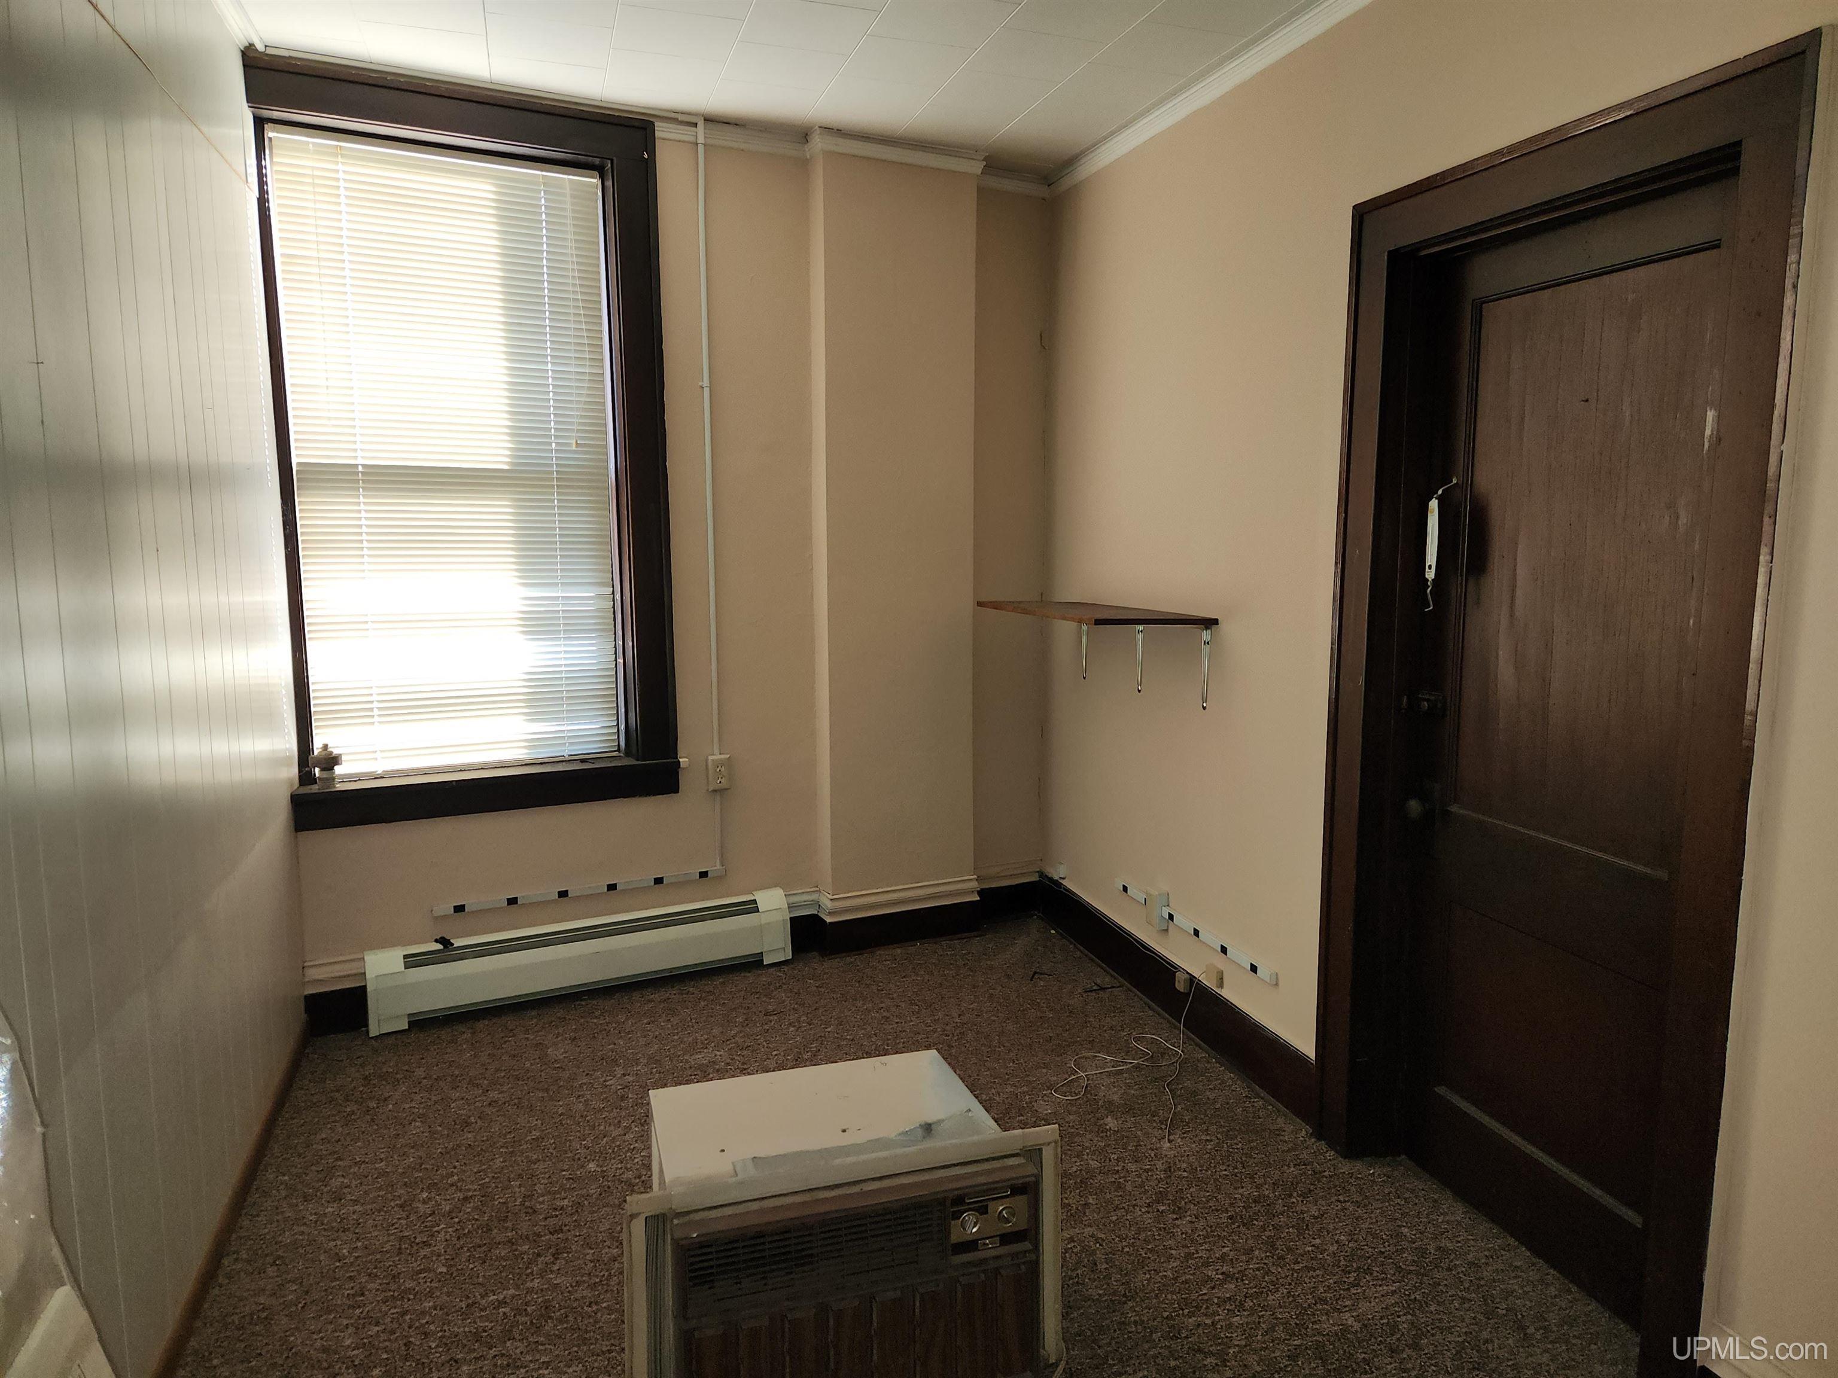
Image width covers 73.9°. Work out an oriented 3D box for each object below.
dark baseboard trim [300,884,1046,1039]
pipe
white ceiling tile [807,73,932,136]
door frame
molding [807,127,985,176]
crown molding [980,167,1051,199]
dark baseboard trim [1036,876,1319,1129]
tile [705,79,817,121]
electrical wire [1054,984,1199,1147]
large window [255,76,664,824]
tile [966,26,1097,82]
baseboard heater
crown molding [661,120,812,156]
[{"bbox_3d":[-0.647,0.883,4.082,2.522,0.140,0.100,-4,9,-27],"label":"dark baseboard trim"},{"bbox_3d":[-0.671,-0.571,3.903,0.022,2.371,0.022,-4,9,-27],"label":"pipe"},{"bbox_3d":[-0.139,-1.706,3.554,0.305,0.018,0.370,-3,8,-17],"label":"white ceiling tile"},{"bbox_3d":[1.200,0.078,2.399,0.150,2.197,1.049,-3,8,-17],"label":"door frame"},{"bbox_3d":[-0.062,-1.754,4.031,0.650,0.072,0.130,-4,9,-28],"label":"molding"},{"bbox_3d":[0.331,-1.787,4.291,0.340,0.072,0.045,-4,9,-28],"label":"crown molding"},{"bbox_3d":[0.729,0.897,3.850,0.025,0.170,1.729,-3,8,-17],"label":"dark baseboard trim"},{"bbox_3d":[-0.455,-1.705,3.543,0.300,0.018,0.305,-3,8,-17],"label":"tile"},{"bbox_3d":[0.629,0.993,3.360,0.550,0.190,0.630,-3,8,-17],"label":"electrical wire"},{"bbox_3d":[-1.298,-0.654,3.616,1.110,2.057,0.200,-4,9,-27],"label":"large window"},{"bbox_3d":[0.304,-1.689,3.244,0.305,0.016,0.305,-3,8,-17],"label":"tile"},{"bbox_3d":[-1.034,0.850,3.895,1.330,0.228,0.085,-4,9,-28],"label":"baseboard heater"},{"bbox_3d":[-0.567,-1.722,3.811,0.500,0.075,0.045,-4,9,-28],"label":"crown molding"}]

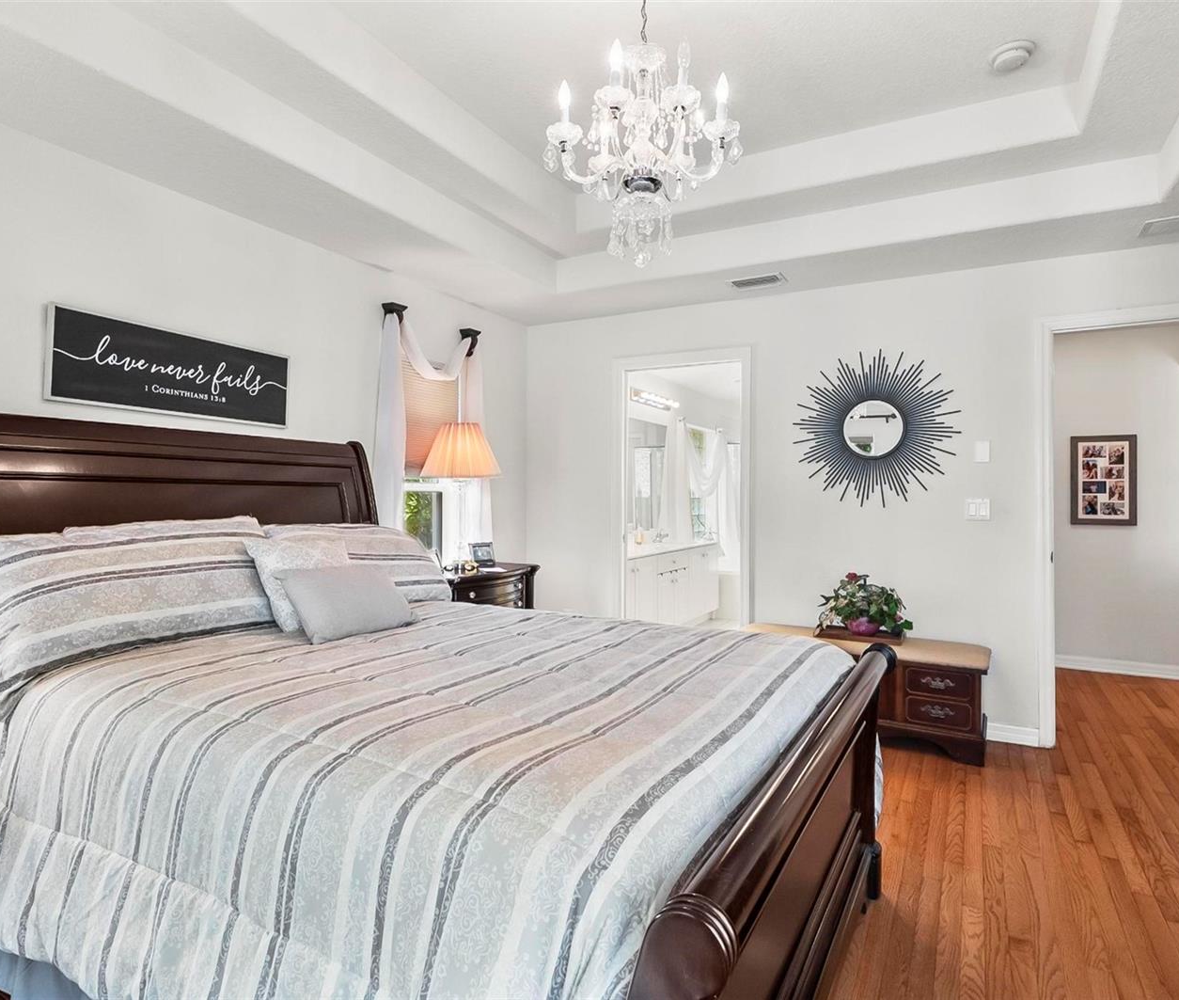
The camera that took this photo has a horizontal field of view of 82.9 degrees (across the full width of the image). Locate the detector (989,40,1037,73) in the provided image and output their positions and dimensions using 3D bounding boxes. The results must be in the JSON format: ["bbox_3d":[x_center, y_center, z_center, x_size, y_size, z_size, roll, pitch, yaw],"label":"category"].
[{"bbox_3d":[1.533,-1.595,2.420,0.145,0.045,0.145,0,0,25],"label":"detector"}]

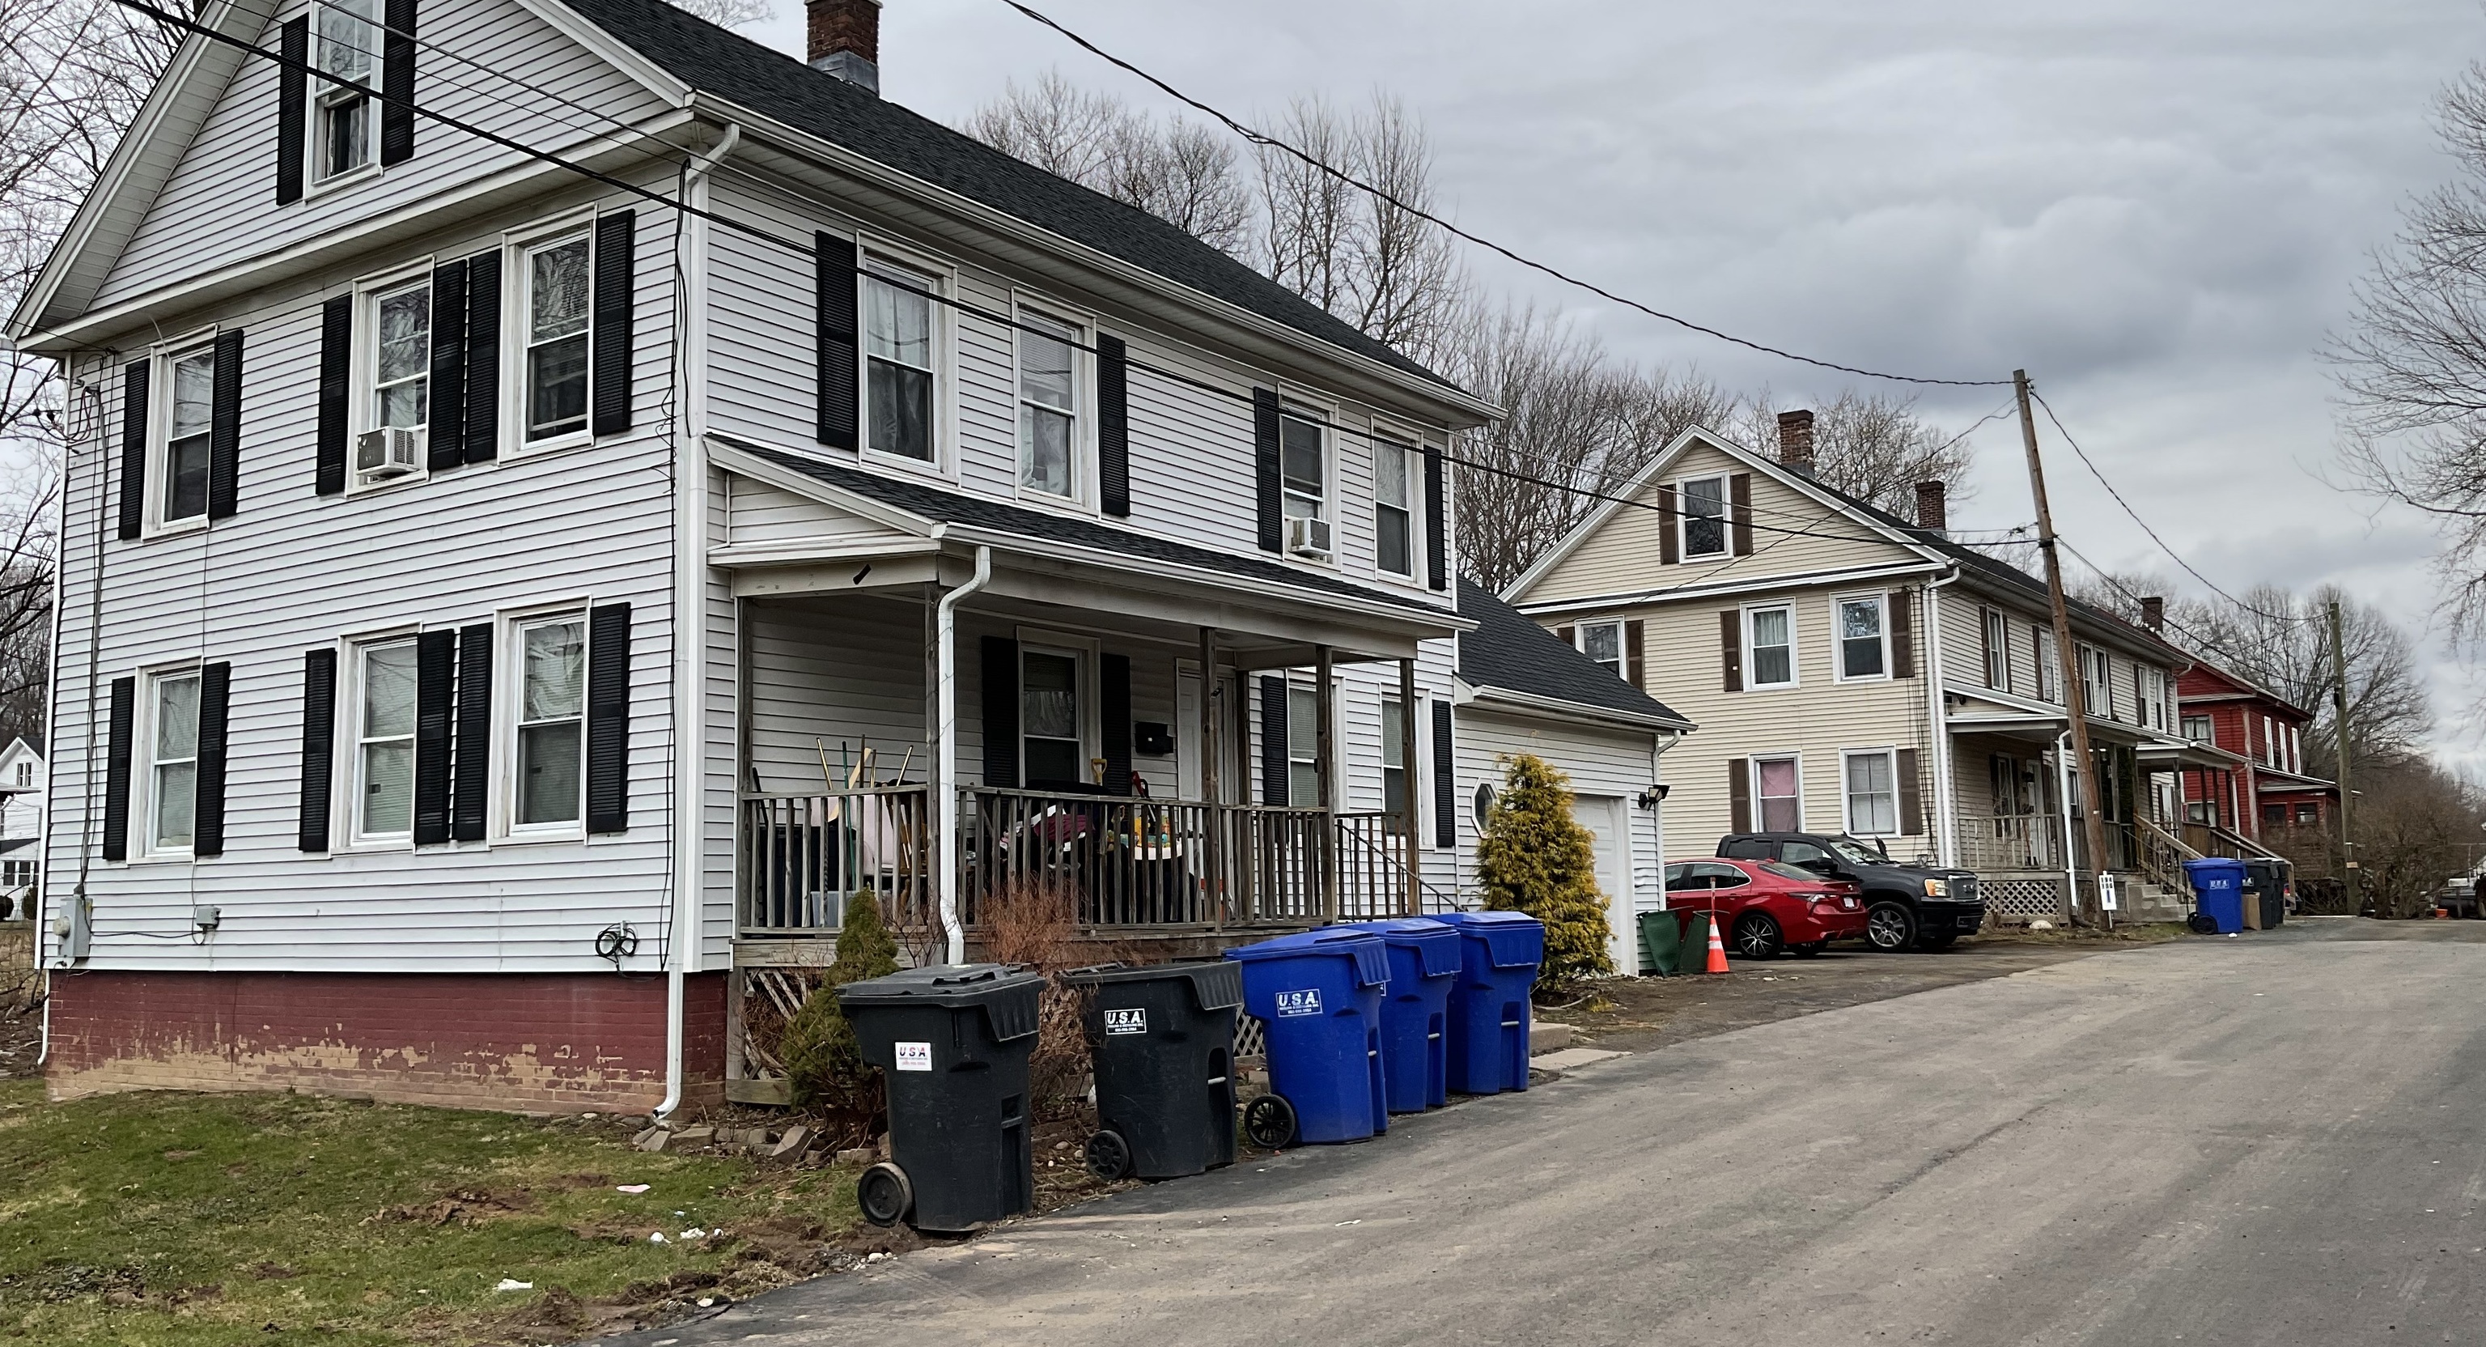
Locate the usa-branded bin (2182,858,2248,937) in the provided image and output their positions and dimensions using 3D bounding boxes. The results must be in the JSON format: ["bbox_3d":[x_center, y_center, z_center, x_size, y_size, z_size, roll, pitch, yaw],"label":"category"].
[{"bbox_3d":[15.376,3.520,32.832,0.850,1.140,0.660,-3,-5,9],"label":"usa-branded bin"}]

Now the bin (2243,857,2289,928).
[{"bbox_3d":[16.540,3.634,34.294,0.850,1.140,0.660,-3,-5,8],"label":"bin"}]

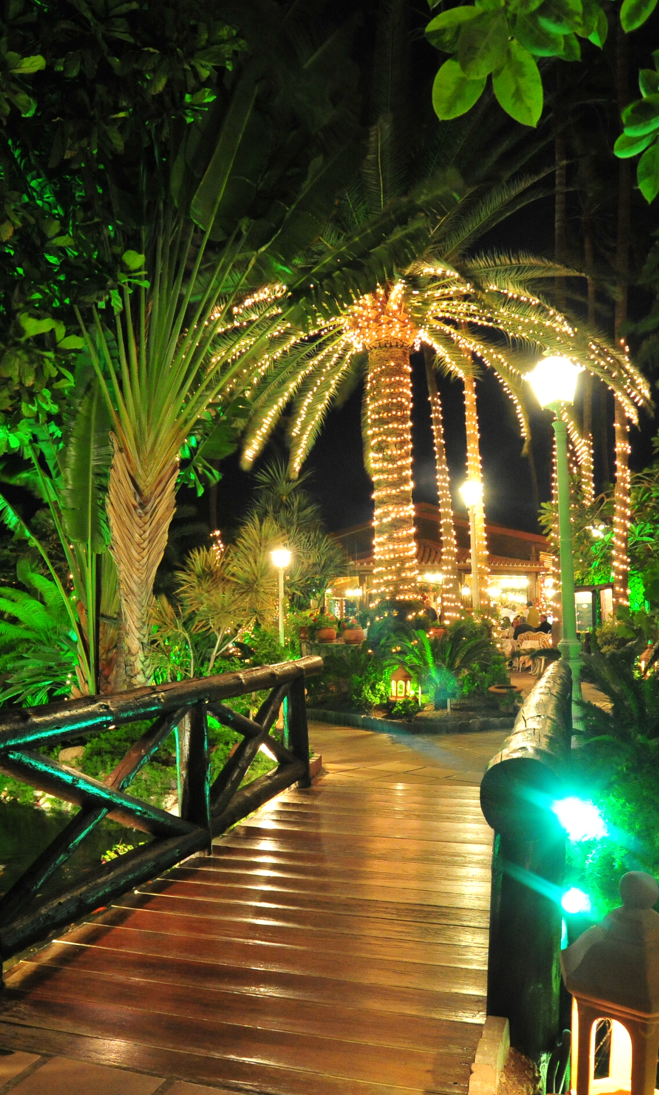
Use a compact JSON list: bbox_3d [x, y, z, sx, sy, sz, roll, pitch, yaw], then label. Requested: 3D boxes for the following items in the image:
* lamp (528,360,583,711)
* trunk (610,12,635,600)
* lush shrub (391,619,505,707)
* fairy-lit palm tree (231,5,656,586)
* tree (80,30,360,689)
[{"bbox_3d":[2.111,0.029,7.400,0.460,3.500,0.440,-3,-5,16],"label":"lamp"},{"bbox_3d":[5.513,-4.373,15.500,0.400,12.000,0.400,0,-6,20],"label":"trunk"},{"bbox_3d":[1.545,1.511,10.800,1.500,1.170,1.400,-2,-5,8],"label":"lush shrub"},{"bbox_3d":[1.703,-3.373,13.200,6.400,10.000,6.200,-2,-5,8],"label":"fairy-lit palm tree"},{"bbox_3d":[-1.109,-1.889,8.600,3.000,7.200,2.300,-1,-5,-7],"label":"tree"}]

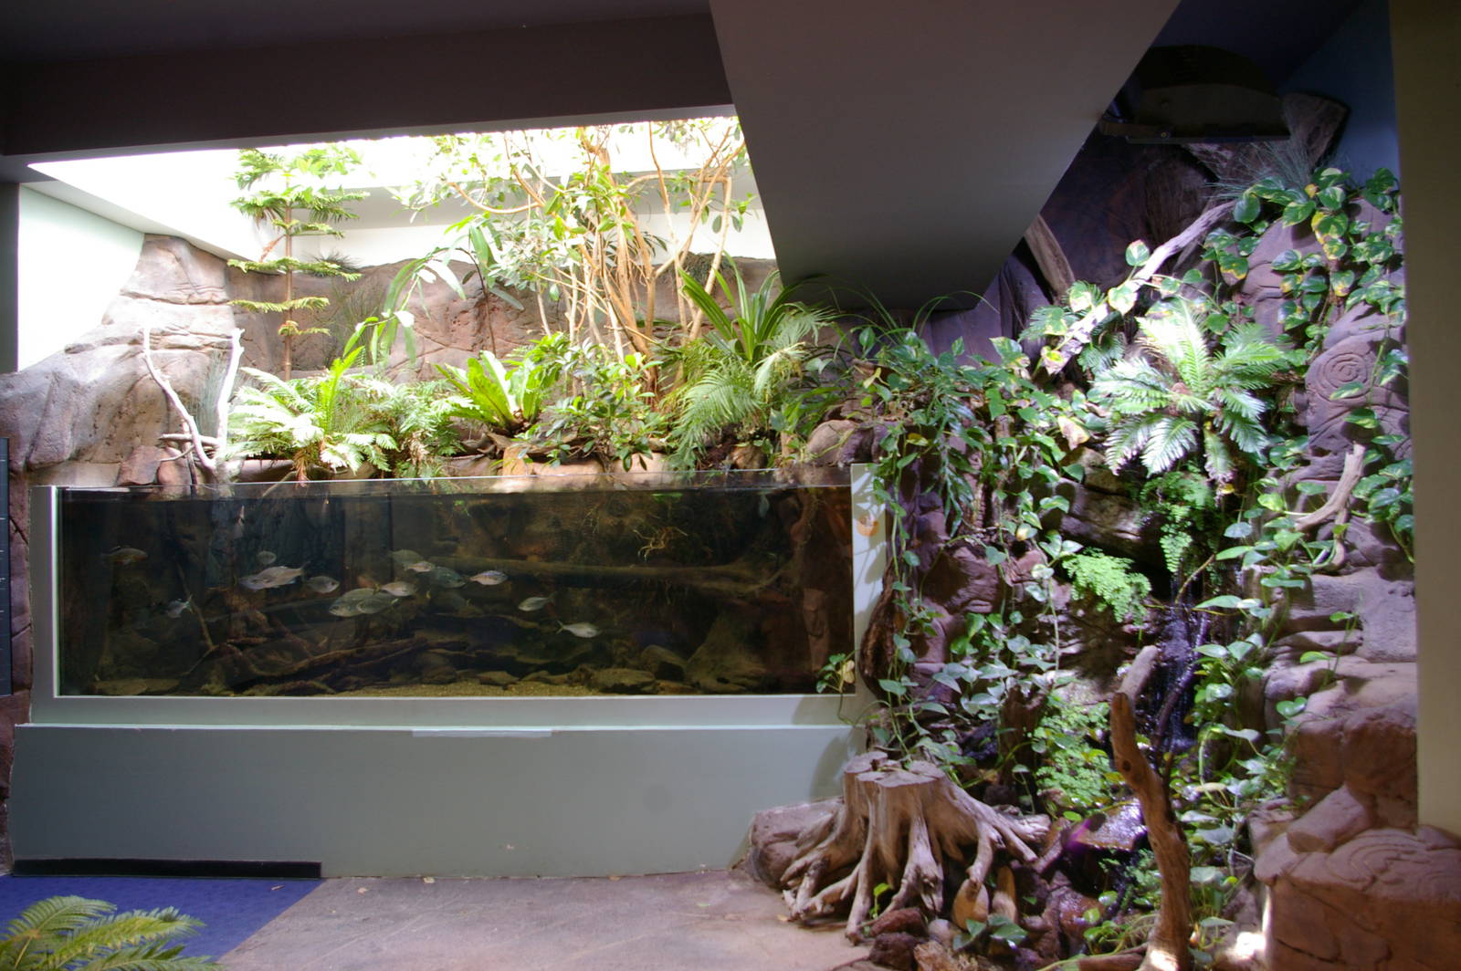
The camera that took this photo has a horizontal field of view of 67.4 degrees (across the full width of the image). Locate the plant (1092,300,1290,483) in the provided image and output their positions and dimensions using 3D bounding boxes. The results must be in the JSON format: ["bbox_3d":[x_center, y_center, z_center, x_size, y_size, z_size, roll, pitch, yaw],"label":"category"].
[{"bbox_3d":[1.926,-0.398,4.600,0.780,0.750,0.620,-1,0,4],"label":"plant"}]

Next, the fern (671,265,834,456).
[{"bbox_3d":[0.105,-0.614,5.450,0.840,0.980,0.800,-1,0,4],"label":"fern"}]

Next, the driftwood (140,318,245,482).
[{"bbox_3d":[-2.636,-0.407,5.350,0.480,0.770,0.360,-1,0,4],"label":"driftwood"}]

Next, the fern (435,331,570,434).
[{"bbox_3d":[-1.181,-0.530,5.650,0.680,0.520,0.620,-1,0,4],"label":"fern"}]

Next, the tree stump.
[{"bbox_3d":[0.679,1.297,4.080,0.960,0.540,0.760,-1,0,4],"label":"tree stump"}]

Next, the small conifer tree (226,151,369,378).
[{"bbox_3d":[-2.420,-1.253,6.100,0.720,1.420,0.720,-1,0,4],"label":"small conifer tree"}]

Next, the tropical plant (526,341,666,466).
[{"bbox_3d":[-0.680,-0.405,5.550,0.700,0.640,0.580,-1,0,4],"label":"tropical plant"}]

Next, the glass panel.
[{"bbox_3d":[-1.220,0.425,4.610,3.450,0.925,0.060,-1,-1,5],"label":"glass panel"}]

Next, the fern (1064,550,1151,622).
[{"bbox_3d":[1.602,0.427,4.650,0.360,0.300,0.280,-1,0,4],"label":"fern"}]

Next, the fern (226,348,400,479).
[{"bbox_3d":[-2.058,-0.360,5.400,0.820,0.640,0.720,-1,0,4],"label":"fern"}]

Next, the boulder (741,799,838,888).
[{"bbox_3d":[0.260,1.376,4.270,0.460,0.340,0.340,-1,0,4],"label":"boulder"}]

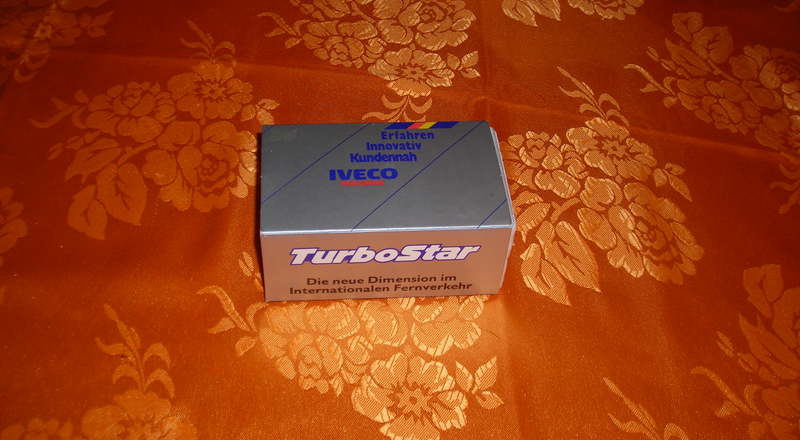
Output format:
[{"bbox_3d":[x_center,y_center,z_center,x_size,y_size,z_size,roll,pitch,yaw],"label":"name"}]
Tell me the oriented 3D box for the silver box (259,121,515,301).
[{"bbox_3d":[-0.007,-0.005,0.344,0.091,0.038,0.059,-2,46,-6],"label":"silver box"}]

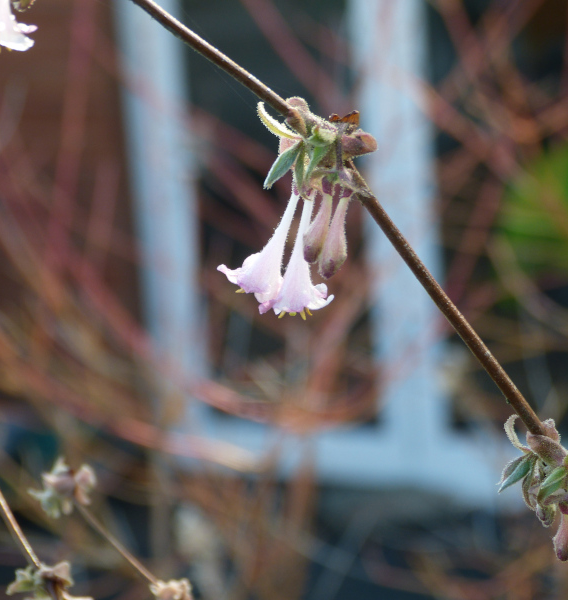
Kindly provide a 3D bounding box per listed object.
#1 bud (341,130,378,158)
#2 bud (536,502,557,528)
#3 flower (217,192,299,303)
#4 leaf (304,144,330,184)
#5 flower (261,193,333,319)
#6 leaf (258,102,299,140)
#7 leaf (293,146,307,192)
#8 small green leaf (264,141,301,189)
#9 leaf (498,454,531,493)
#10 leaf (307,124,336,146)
[{"bbox_3d":[0.019,-0.038,0.780,0.010,0.006,0.006,-7,0,9],"label":"bud"},{"bbox_3d":[0.064,0.053,0.777,0.005,0.007,0.005,3,-9,0],"label":"bud"},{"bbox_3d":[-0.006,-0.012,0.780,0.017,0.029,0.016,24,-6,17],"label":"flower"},{"bbox_3d":[0.008,-0.033,0.777,0.004,0.012,0.002,27,-21,15],"label":"leaf"},{"bbox_3d":[0.003,-0.010,0.779,0.017,0.030,0.016,12,-6,1],"label":"flower"},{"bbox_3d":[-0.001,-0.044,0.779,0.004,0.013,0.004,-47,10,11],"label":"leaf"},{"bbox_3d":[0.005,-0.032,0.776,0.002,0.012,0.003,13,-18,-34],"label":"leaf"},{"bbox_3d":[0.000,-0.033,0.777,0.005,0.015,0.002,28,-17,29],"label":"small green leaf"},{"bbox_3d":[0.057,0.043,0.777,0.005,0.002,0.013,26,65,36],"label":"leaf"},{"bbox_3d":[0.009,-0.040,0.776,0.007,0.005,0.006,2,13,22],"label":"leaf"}]

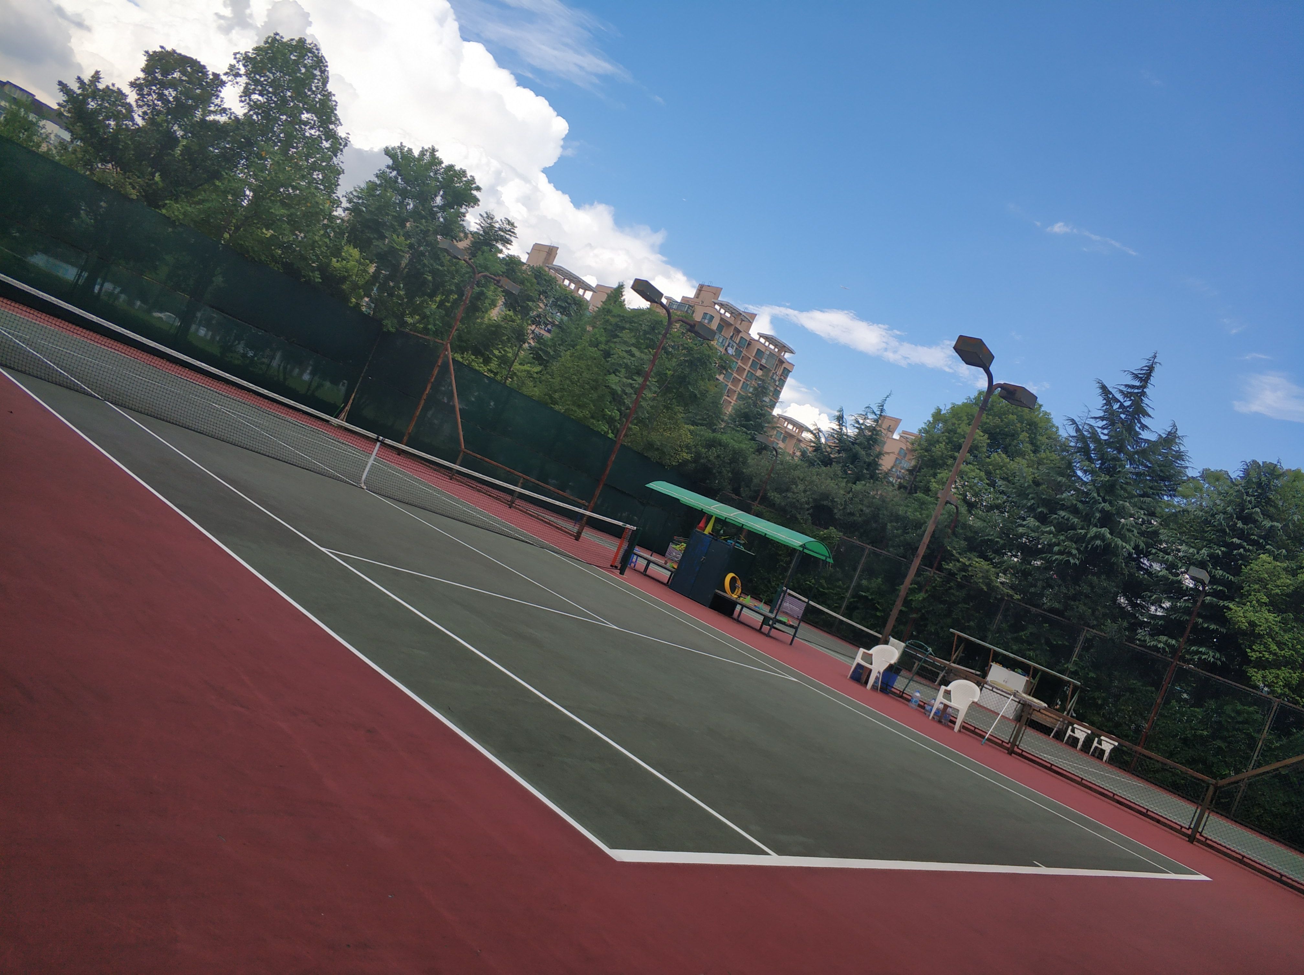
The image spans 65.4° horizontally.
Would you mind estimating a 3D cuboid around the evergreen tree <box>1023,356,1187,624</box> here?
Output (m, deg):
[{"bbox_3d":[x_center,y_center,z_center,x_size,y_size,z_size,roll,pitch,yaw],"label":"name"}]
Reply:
[{"bbox_3d":[17.160,1.773,39.840,5.800,14.900,5.800,22,-2,43],"label":"evergreen tree"}]

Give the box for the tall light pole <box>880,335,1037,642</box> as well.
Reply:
[{"bbox_3d":[5.487,0.690,20.002,0.500,6.800,2.900,22,-2,43],"label":"tall light pole"}]

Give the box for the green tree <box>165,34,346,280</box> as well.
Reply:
[{"bbox_3d":[-13.673,-9.457,34.676,5.300,11.200,5.300,22,-2,43],"label":"green tree"}]

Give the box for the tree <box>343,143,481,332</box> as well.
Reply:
[{"bbox_3d":[-10.317,-7.589,38.442,4.900,10.600,4.900,22,-2,43],"label":"tree"}]

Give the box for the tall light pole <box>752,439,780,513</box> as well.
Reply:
[{"bbox_3d":[4.000,0.943,44.261,0.480,6.700,1.600,22,-2,43],"label":"tall light pole"}]

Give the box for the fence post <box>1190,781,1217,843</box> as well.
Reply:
[{"bbox_3d":[8.609,5.076,15.875,0.100,1.020,0.100,22,-2,43],"label":"fence post"}]

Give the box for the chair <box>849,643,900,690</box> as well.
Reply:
[{"bbox_3d":[4.218,3.395,19.373,0.580,0.840,0.580,22,-2,43],"label":"chair"}]

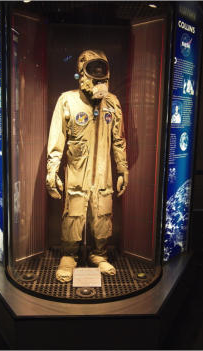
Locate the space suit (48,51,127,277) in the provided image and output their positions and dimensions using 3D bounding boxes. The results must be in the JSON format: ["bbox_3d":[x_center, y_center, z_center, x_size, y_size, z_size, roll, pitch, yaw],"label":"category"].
[{"bbox_3d":[-0.105,-0.076,2.722,0.650,1.760,0.420,-1,9,-18],"label":"space suit"}]

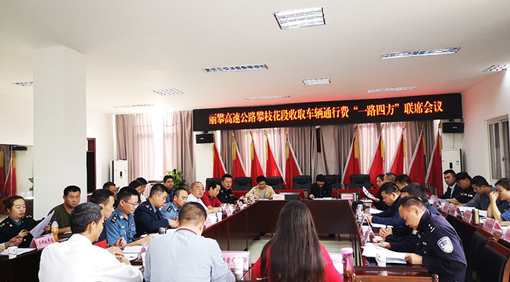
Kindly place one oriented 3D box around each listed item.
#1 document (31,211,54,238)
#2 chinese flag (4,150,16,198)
[{"bbox_3d":[-1.930,0.769,3.620,0.020,0.265,0.200,36,-33,7],"label":"document"},{"bbox_3d":[-8.360,1.197,13.594,0.520,1.900,0.260,-2,-3,12],"label":"chinese flag"}]

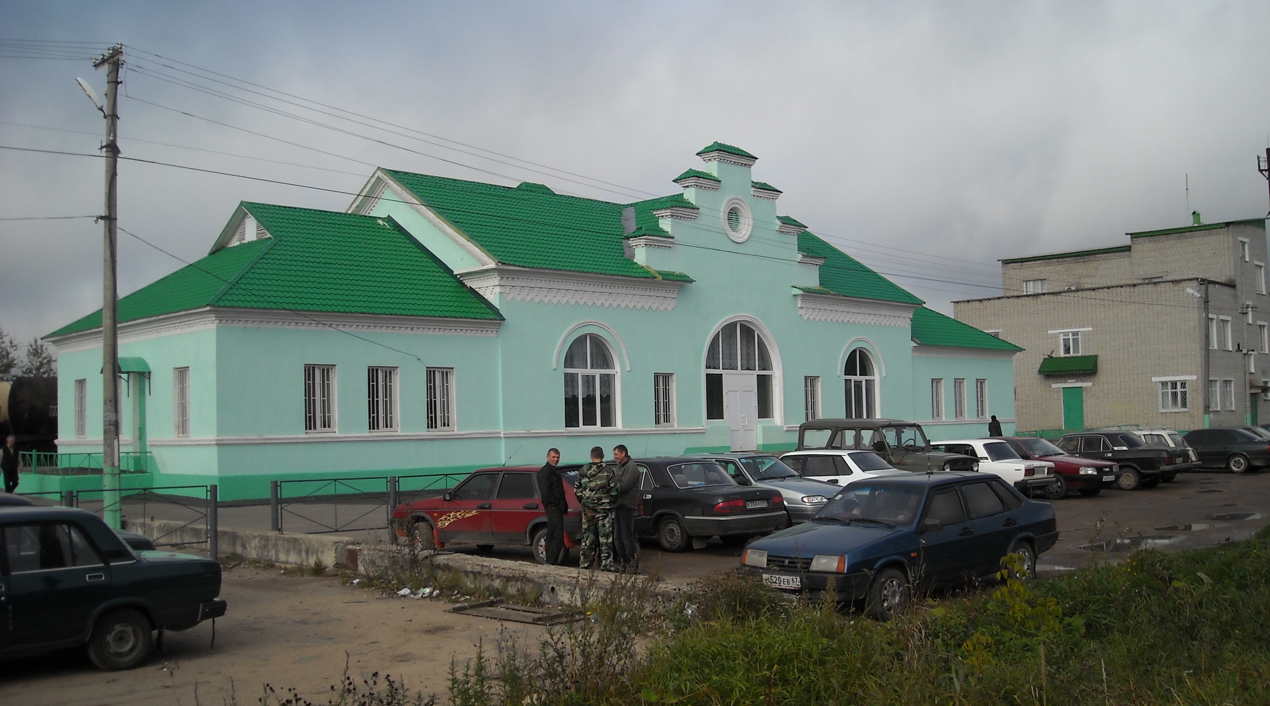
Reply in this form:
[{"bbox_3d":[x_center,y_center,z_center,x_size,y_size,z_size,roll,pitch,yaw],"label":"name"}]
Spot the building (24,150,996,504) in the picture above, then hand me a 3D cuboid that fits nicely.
[{"bbox_3d":[-0.465,-1.334,51.488,40.700,12.100,13.000,2,-5,-43],"label":"building"}]

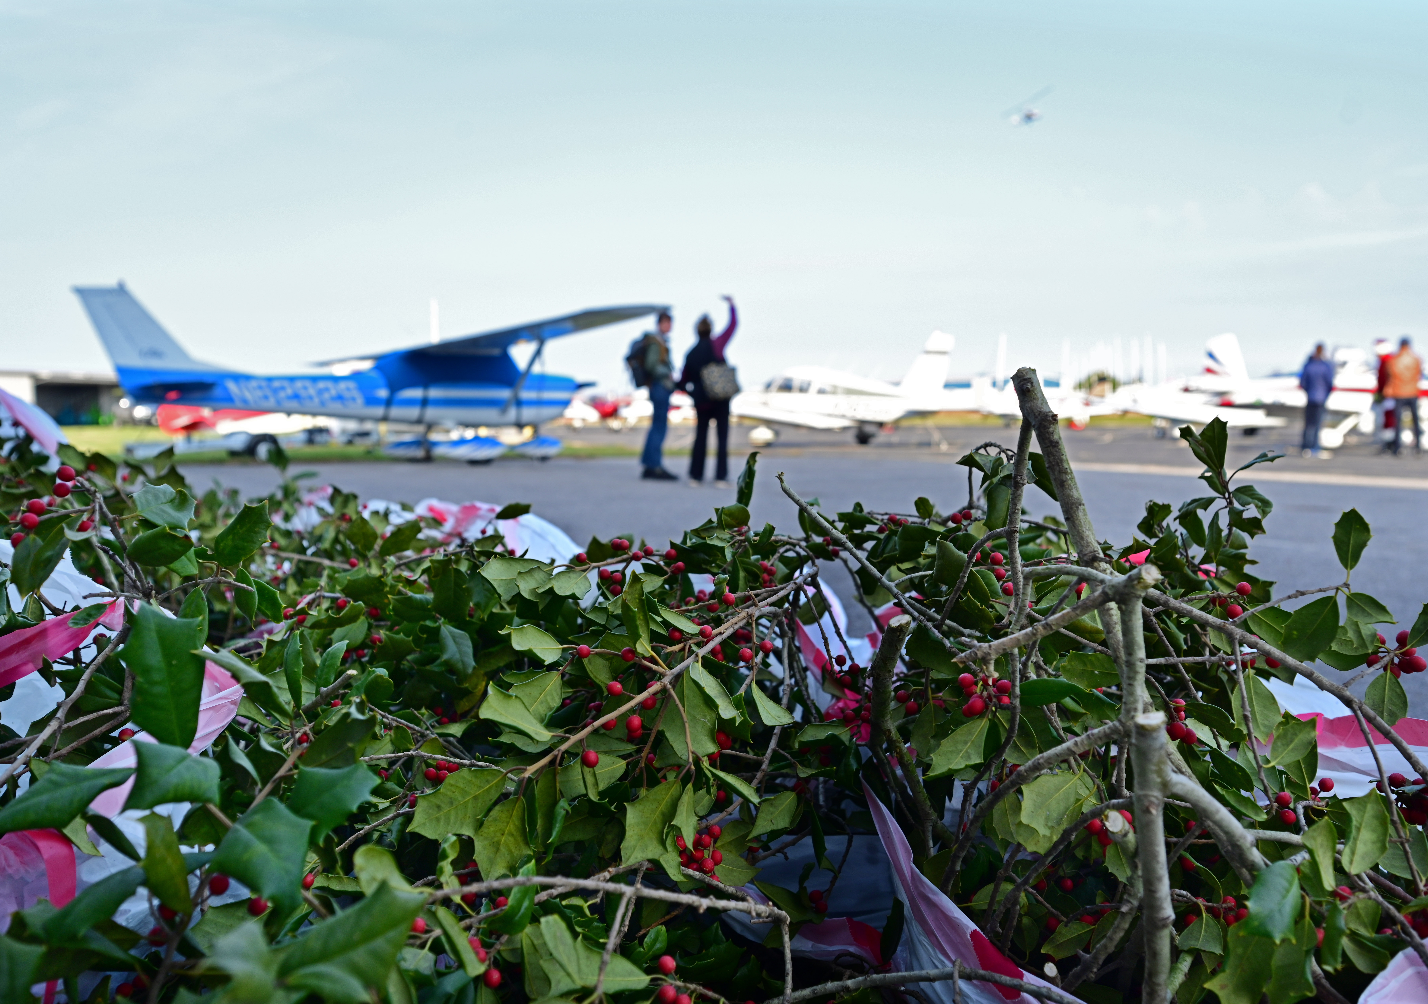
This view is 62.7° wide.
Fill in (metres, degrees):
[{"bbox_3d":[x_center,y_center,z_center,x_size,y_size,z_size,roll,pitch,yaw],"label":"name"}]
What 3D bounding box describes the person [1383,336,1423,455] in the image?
[{"bbox_3d":[10.351,-1.601,17.600,0.560,1.760,0.360,1,5,18],"label":"person"}]

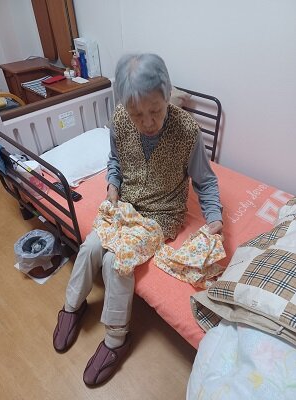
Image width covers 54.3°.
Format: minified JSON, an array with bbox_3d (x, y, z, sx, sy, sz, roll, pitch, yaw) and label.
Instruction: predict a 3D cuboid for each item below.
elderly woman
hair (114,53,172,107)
[{"bbox_3d":[-0.036,0.103,1.135,0.570,1.161,0.799,14,38,22],"label":"elderly woman"},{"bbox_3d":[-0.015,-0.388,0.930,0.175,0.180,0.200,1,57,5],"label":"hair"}]

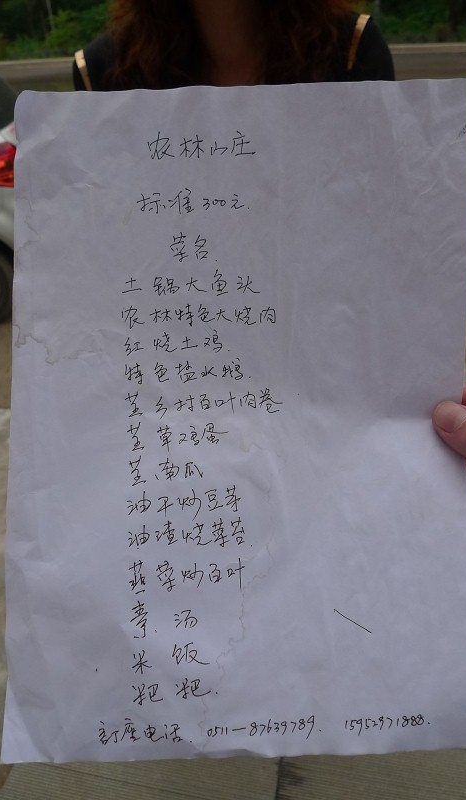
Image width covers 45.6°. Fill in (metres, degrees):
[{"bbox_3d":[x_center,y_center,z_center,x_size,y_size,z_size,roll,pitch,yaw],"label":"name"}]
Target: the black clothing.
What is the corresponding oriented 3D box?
[{"bbox_3d":[0.010,-0.260,0.860,0.430,0.550,0.250,3,37,8],"label":"black clothing"}]

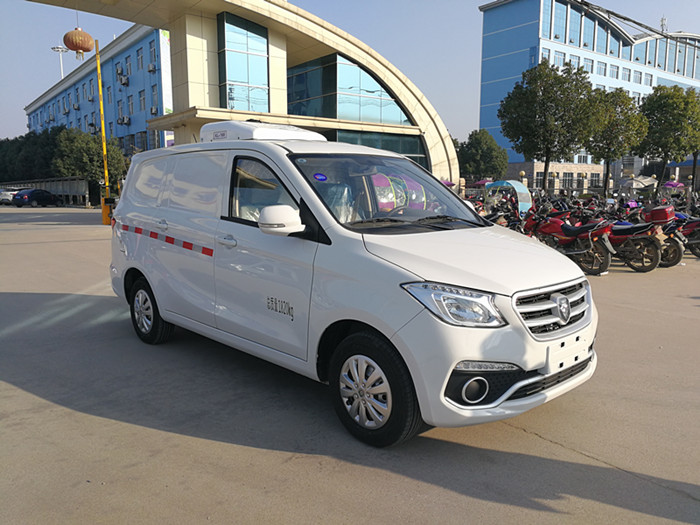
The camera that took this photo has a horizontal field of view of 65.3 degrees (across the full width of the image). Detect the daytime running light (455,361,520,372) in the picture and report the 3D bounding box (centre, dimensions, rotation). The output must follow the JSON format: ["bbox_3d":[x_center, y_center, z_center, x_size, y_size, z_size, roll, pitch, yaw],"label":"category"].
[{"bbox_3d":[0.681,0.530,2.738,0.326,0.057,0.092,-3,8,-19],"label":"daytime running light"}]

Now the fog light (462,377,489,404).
[{"bbox_3d":[0.628,0.645,2.750,0.141,0.141,0.082,-1,14,-23],"label":"fog light"}]

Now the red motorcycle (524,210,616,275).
[{"bbox_3d":[3.642,-0.388,9.480,0.745,1.071,1.989,-7,10,-43],"label":"red motorcycle"}]

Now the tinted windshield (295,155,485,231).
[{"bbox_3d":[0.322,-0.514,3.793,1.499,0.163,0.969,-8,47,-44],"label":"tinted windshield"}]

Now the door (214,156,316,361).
[{"bbox_3d":[-0.558,-0.085,3.644,0.194,1.316,1.173,-8,11,-44],"label":"door"}]

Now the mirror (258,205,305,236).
[{"bbox_3d":[-0.400,-0.239,3.177,0.255,0.194,0.163,-8,11,-44],"label":"mirror"}]

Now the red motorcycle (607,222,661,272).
[{"bbox_3d":[4.581,-0.418,9.676,0.745,1.071,1.989,-7,10,-43],"label":"red motorcycle"}]

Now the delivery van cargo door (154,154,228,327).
[{"bbox_3d":[-1.300,-0.192,4.395,0.194,1.316,1.051,-8,11,-44],"label":"delivery van cargo door"}]

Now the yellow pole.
[{"bbox_3d":[-10.181,-5.215,22.244,0.337,7.330,0.337,0,8,0],"label":"yellow pole"}]

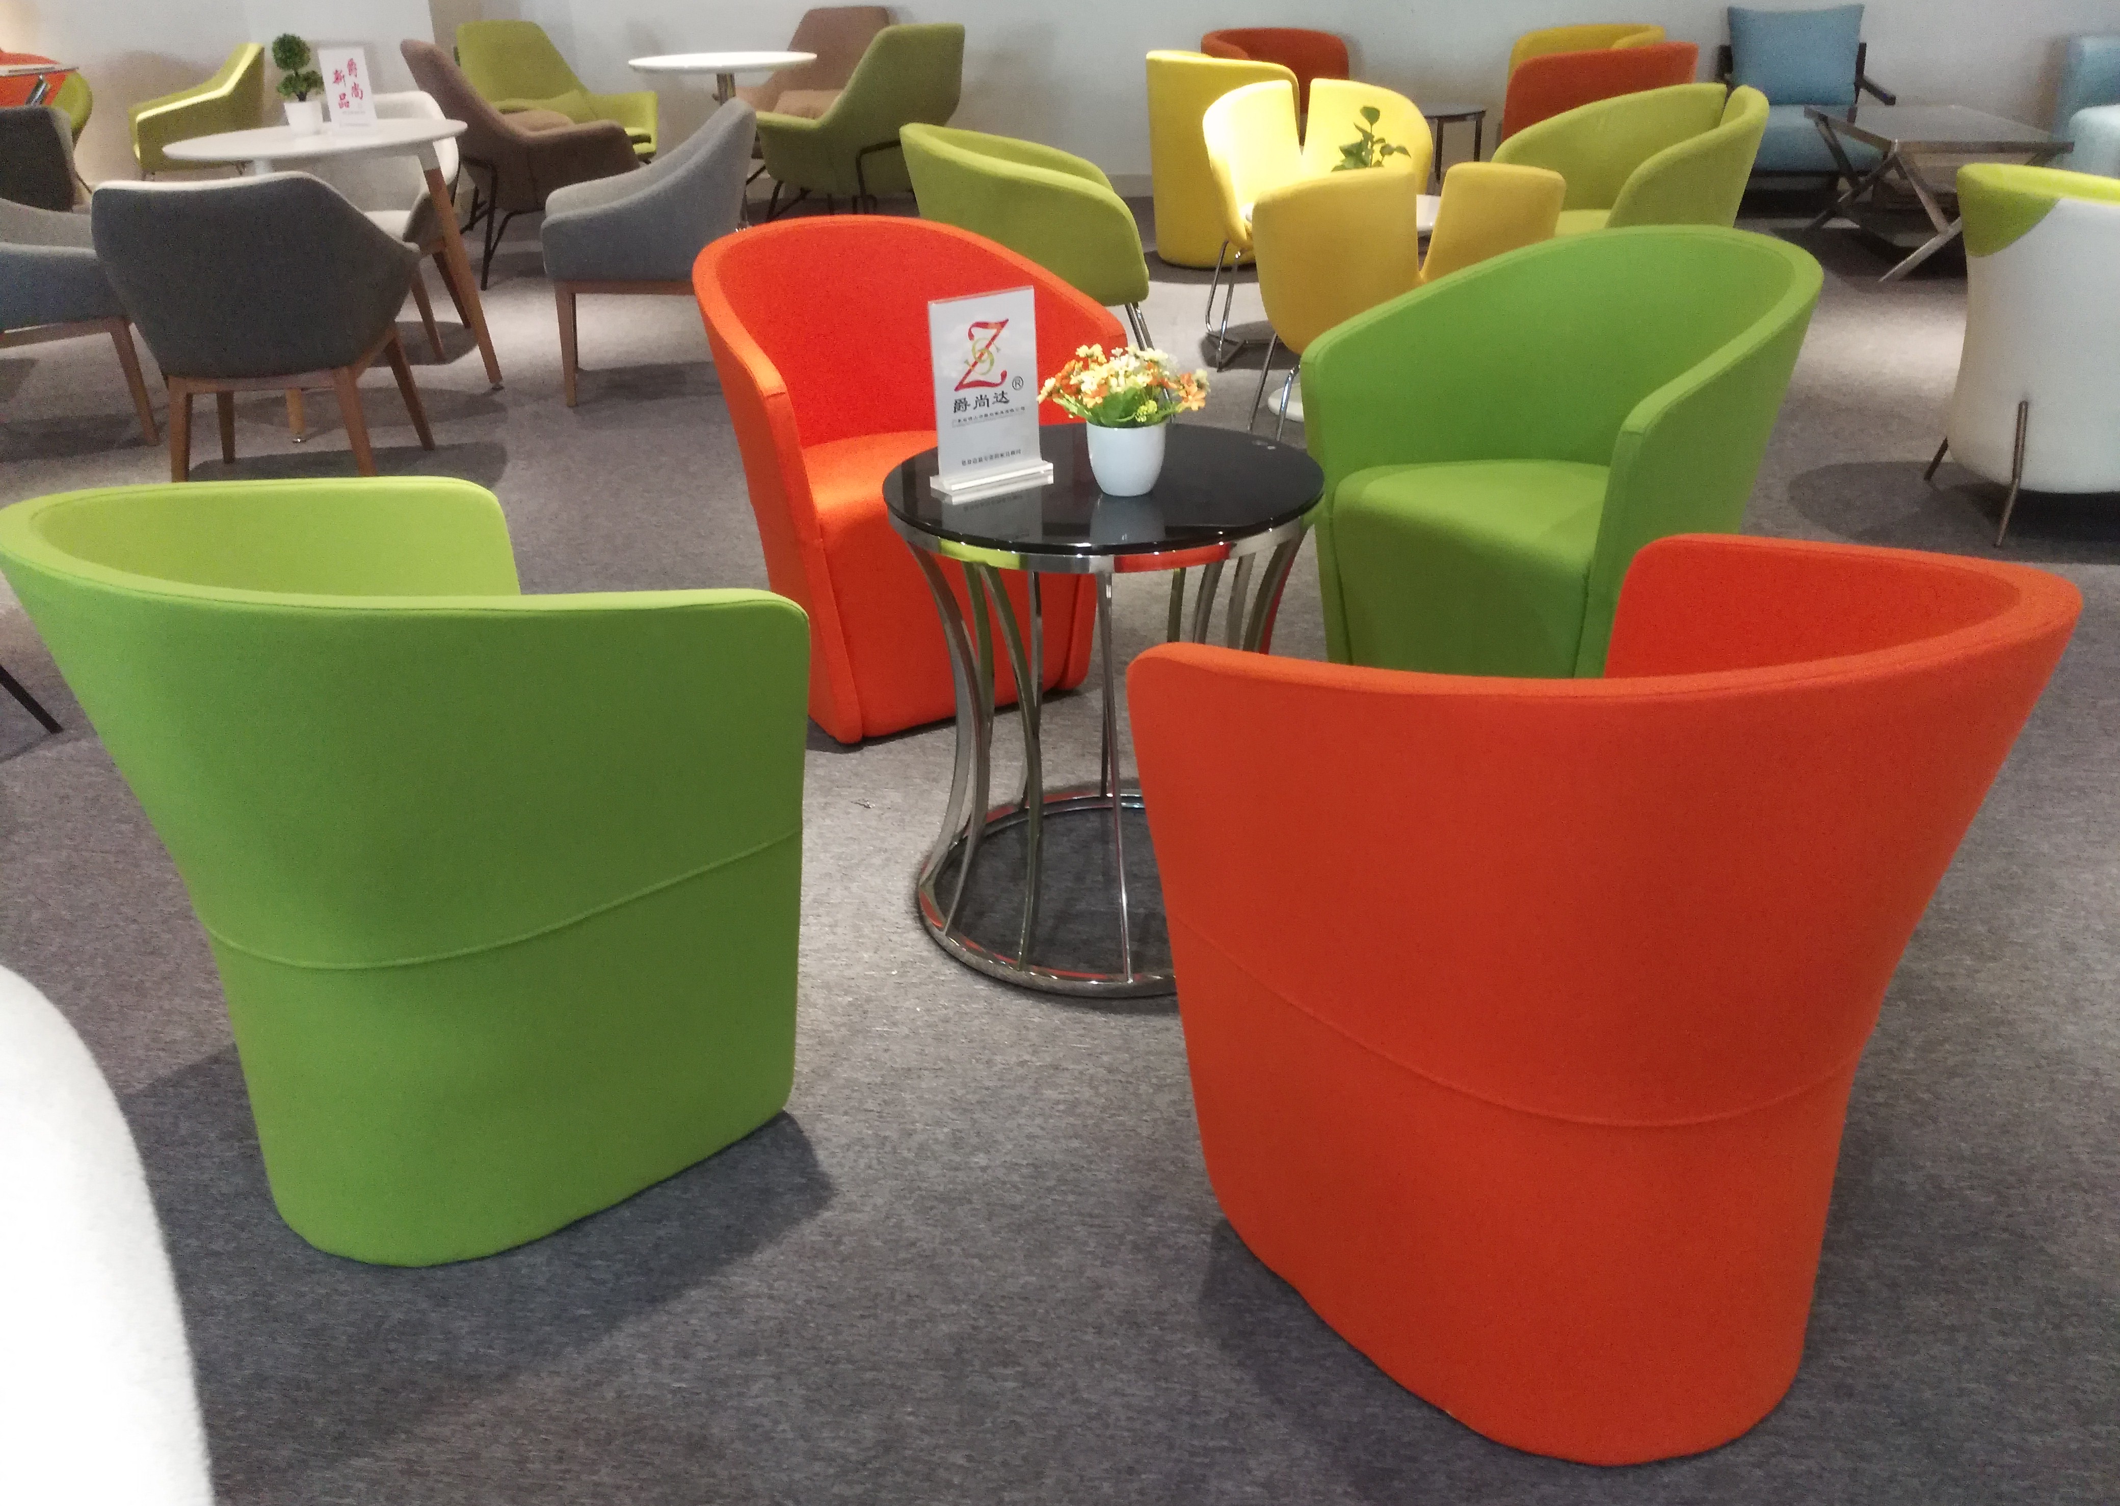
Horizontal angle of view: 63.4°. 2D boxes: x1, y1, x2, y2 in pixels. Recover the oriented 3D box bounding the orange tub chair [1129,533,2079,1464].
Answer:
[{"bbox_3d":[0.486,0.168,1.520,0.630,0.760,0.600,-13,28,-23],"label":"orange tub chair"}]

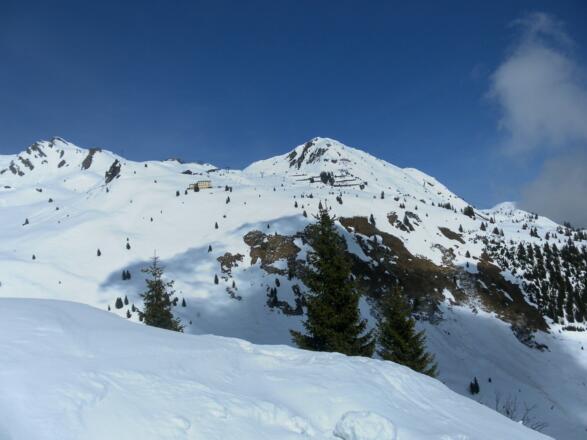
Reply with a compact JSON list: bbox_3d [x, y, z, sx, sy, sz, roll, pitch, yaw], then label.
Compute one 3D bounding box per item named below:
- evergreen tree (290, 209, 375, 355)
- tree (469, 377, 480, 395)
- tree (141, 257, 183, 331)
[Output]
[{"bbox_3d":[1.709,3.089,26.000,3.800,7.300,3.800,-1,1,0],"label":"evergreen tree"},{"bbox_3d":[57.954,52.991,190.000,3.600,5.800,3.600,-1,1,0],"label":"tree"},{"bbox_3d":[-6.724,4.171,30.000,2.300,4.700,2.300,-1,1,0],"label":"tree"}]

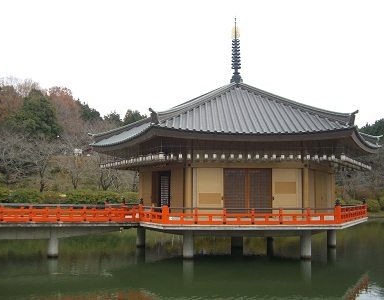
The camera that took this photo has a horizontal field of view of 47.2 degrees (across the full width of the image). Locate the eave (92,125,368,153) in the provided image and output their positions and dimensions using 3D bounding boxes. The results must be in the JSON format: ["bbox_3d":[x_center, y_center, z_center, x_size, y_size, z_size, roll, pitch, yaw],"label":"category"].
[{"bbox_3d":[2.311,0.043,22.819,15.052,0.646,13.035,0,-6,0],"label":"eave"}]

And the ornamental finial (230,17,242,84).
[{"bbox_3d":[2.337,-5.338,23.372,0.613,3.780,0.613,0,-6,0],"label":"ornamental finial"}]

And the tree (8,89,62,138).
[{"bbox_3d":[-23.824,-4.978,66.847,8.219,8.943,7.500,0,-6,0],"label":"tree"}]

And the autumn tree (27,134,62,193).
[{"bbox_3d":[-16.995,1.630,50.087,4.676,6.856,4.800,0,-6,0],"label":"autumn tree"}]

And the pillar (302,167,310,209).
[{"bbox_3d":[4.783,1.710,18.390,0.290,2.210,0.290,0,-6,0],"label":"pillar"}]

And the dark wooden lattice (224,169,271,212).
[{"bbox_3d":[2.350,1.783,18.374,2.021,2.020,0.100,0,-6,0],"label":"dark wooden lattice"}]

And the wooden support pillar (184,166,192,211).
[{"bbox_3d":[-0.138,1.709,18.374,0.290,2.208,0.290,0,-6,0],"label":"wooden support pillar"}]

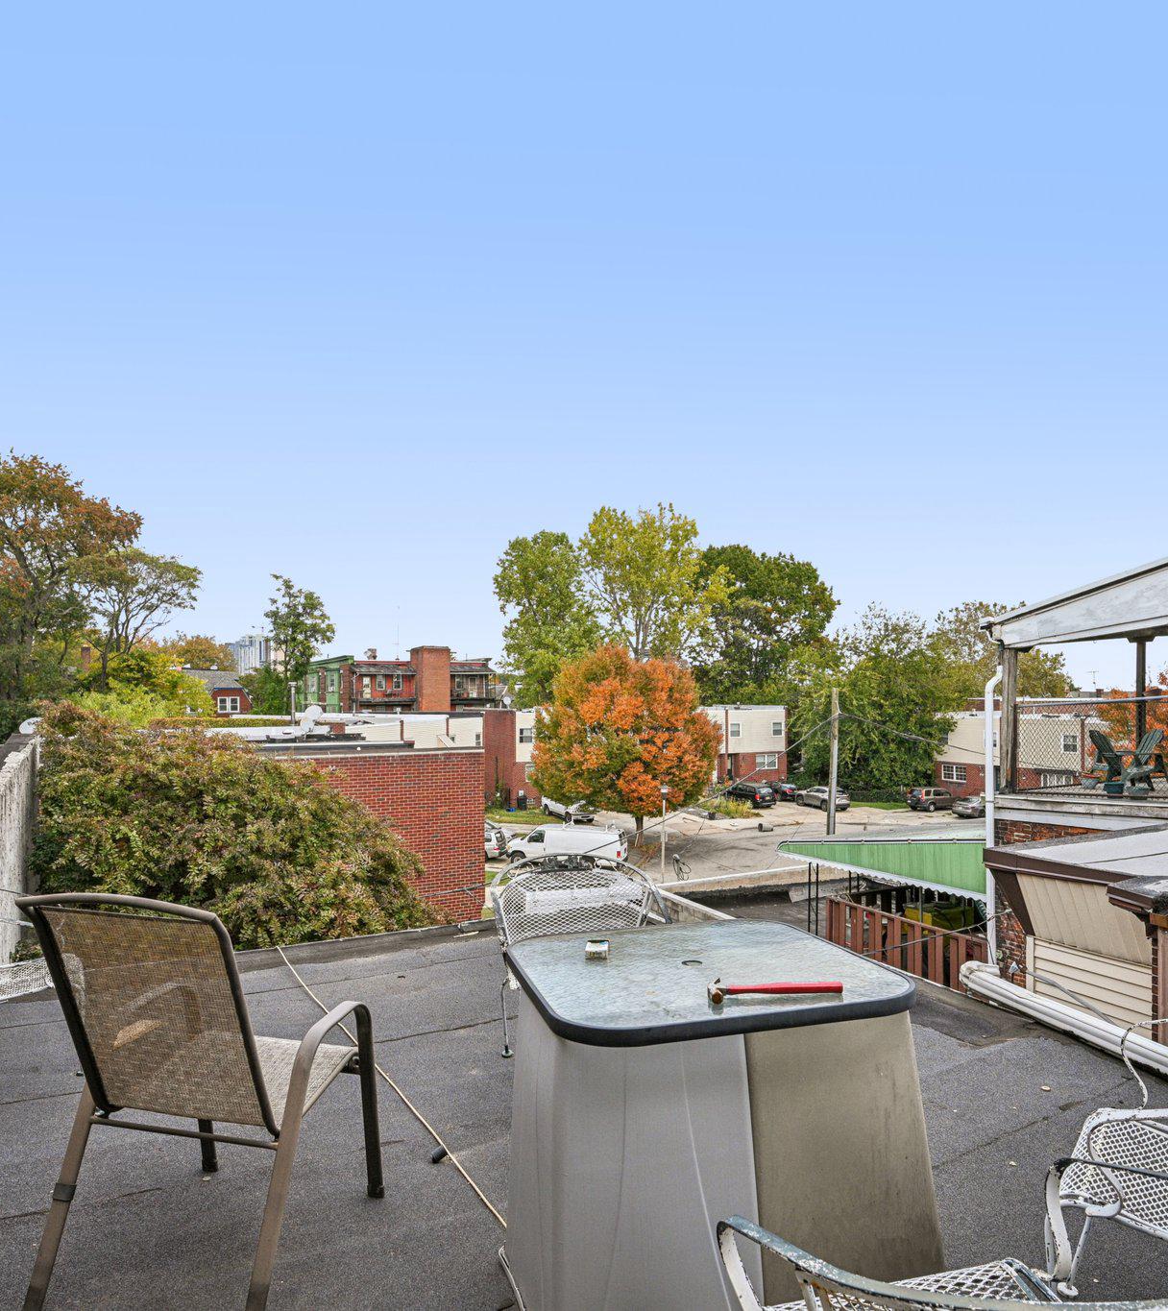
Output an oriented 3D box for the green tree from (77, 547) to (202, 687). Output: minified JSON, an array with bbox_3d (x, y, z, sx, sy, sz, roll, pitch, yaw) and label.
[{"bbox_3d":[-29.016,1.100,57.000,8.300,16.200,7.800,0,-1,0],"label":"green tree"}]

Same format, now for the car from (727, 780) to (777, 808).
[{"bbox_3d":[11.900,9.840,63.000,1.950,1.740,4.900,1,-2,-17],"label":"car"}]

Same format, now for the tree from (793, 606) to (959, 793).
[{"bbox_3d":[22.992,3.450,69.000,12.800,14.500,12.000,0,-1,0],"label":"tree"}]

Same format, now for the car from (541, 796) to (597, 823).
[{"bbox_3d":[-1.030,9.700,55.800,1.870,1.600,4.850,1,-3,-25],"label":"car"}]

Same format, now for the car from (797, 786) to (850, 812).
[{"bbox_3d":[17.282,10.425,63.000,1.860,1.650,4.550,1,-2,-39],"label":"car"}]

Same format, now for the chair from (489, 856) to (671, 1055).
[{"bbox_3d":[-0.016,1.220,3.750,0.710,0.720,0.660,0,-1,-6],"label":"chair"}]

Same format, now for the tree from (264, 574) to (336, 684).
[{"bbox_3d":[-26.600,1.600,82.000,7.000,18.000,7.000,0,-2,0],"label":"tree"}]

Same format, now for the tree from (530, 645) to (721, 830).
[{"bbox_3d":[2.370,4.900,50.000,10.600,10.900,10.300,0,-2,0],"label":"tree"}]

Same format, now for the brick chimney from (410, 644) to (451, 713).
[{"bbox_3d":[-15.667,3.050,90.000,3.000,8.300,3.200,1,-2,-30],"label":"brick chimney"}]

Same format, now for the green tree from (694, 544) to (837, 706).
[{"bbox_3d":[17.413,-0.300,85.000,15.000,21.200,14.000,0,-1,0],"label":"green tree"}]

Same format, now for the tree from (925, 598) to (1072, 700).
[{"bbox_3d":[42.500,2.800,90.000,15.000,16.500,14.000,0,-2,0],"label":"tree"}]

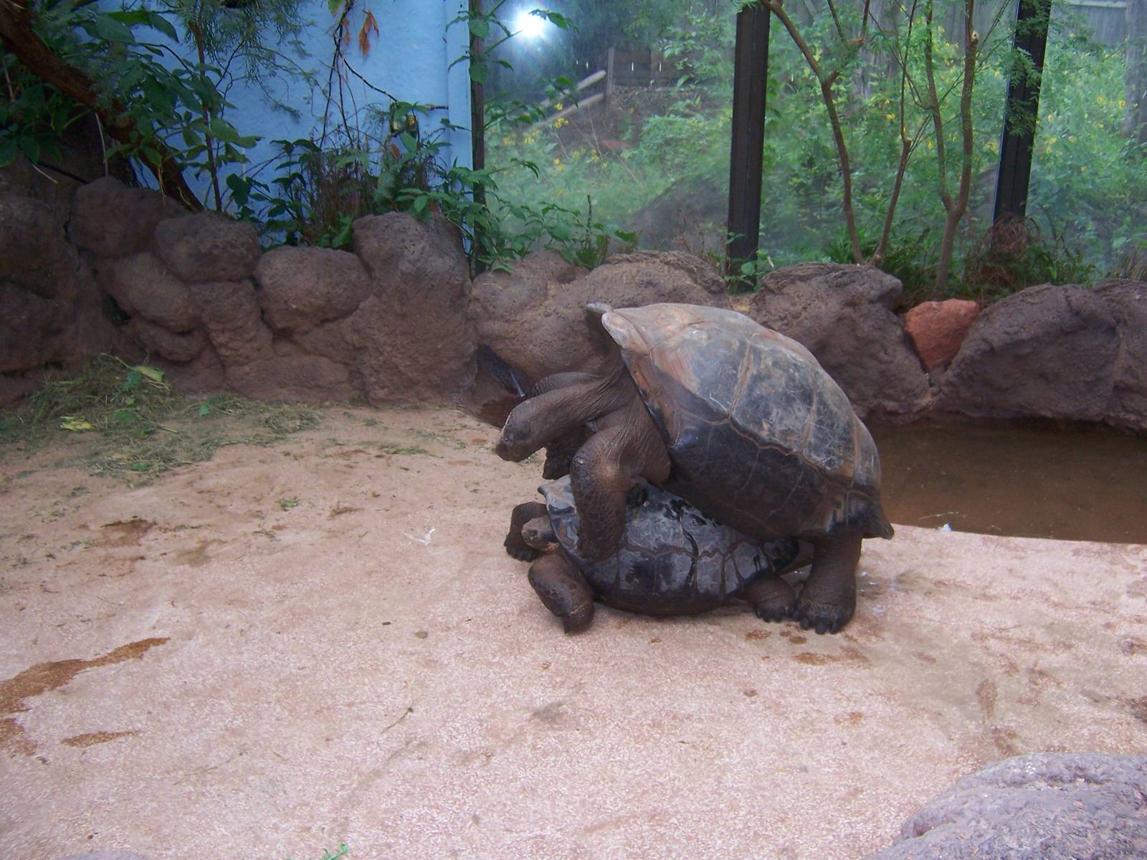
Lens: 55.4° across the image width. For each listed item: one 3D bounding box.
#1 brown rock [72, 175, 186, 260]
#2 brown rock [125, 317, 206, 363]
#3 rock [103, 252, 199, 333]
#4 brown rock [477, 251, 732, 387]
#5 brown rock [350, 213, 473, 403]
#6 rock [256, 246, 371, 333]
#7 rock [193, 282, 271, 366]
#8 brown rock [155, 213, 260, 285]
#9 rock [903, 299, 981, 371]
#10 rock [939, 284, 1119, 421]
[{"bbox_3d":[-2.349,-1.123,5.793,0.569,0.421,0.416,-2,16,-10],"label":"brown rock"},{"bbox_3d":[-2.107,-0.466,5.676,0.388,0.221,0.264,1,16,0],"label":"brown rock"},{"bbox_3d":[-2.186,-0.714,5.671,0.430,0.403,0.354,1,16,0],"label":"rock"},{"bbox_3d":[0.130,-0.590,5.696,1.326,0.671,0.708,1,16,0],"label":"brown rock"},{"bbox_3d":[-0.825,-0.627,5.633,0.606,0.959,0.572,1,16,0],"label":"brown rock"},{"bbox_3d":[-1.341,-0.726,5.655,0.557,0.435,0.419,1,16,0],"label":"rock"},{"bbox_3d":[-1.768,-0.555,5.666,0.379,0.431,0.344,1,16,0],"label":"rock"},{"bbox_3d":[-1.900,-0.947,5.675,0.509,0.357,0.362,1,16,0],"label":"brown rock"},{"bbox_3d":[1.931,-0.501,5.734,0.359,0.364,0.289,1,16,0],"label":"rock"},{"bbox_3d":[2.361,-0.406,5.693,0.824,0.688,0.602,1,16,0],"label":"rock"}]

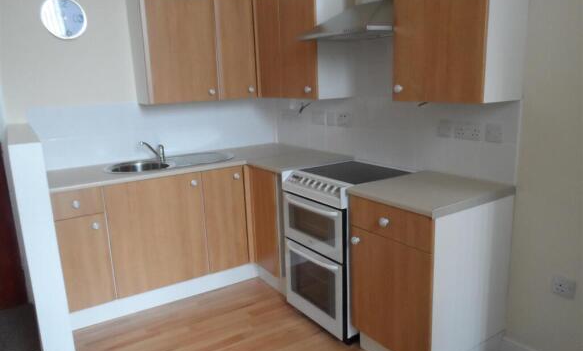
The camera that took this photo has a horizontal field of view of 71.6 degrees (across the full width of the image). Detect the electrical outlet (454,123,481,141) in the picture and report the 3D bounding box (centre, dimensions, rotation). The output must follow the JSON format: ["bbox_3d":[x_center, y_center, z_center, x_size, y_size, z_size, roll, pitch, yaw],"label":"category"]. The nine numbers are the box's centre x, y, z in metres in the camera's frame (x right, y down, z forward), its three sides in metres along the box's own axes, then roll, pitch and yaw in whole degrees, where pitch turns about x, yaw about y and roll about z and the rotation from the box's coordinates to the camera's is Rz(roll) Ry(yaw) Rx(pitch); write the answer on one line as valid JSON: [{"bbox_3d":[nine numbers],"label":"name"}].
[{"bbox_3d":[0.891,-0.221,2.040,0.012,0.088,0.146,-10,15,-33],"label":"electrical outlet"}]

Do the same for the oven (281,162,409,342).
[{"bbox_3d":[0.368,0.429,2.491,0.620,0.900,0.535,-11,16,-34],"label":"oven"}]

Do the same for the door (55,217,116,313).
[{"bbox_3d":[-1.205,0.508,2.343,0.295,0.553,0.020,-10,15,-33],"label":"door"}]

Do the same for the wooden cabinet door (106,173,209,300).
[{"bbox_3d":[-0.841,0.382,2.610,0.596,0.715,0.020,-10,15,-31],"label":"wooden cabinet door"}]

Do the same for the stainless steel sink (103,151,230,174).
[{"bbox_3d":[-0.829,-0.012,2.872,0.870,0.160,0.460,-10,15,-31],"label":"stainless steel sink"}]

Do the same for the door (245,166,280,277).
[{"bbox_3d":[-0.176,0.316,2.807,0.020,0.715,0.305,-11,16,-34],"label":"door"}]

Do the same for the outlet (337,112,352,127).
[{"bbox_3d":[0.370,-0.383,2.793,0.012,0.094,0.145,-10,15,-33],"label":"outlet"}]

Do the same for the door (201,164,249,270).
[{"bbox_3d":[-0.457,0.301,2.818,0.306,0.710,0.020,-10,15,-33],"label":"door"}]

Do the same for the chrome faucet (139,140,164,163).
[{"bbox_3d":[-0.949,-0.154,2.784,0.050,0.156,0.200,5,14,31],"label":"chrome faucet"}]

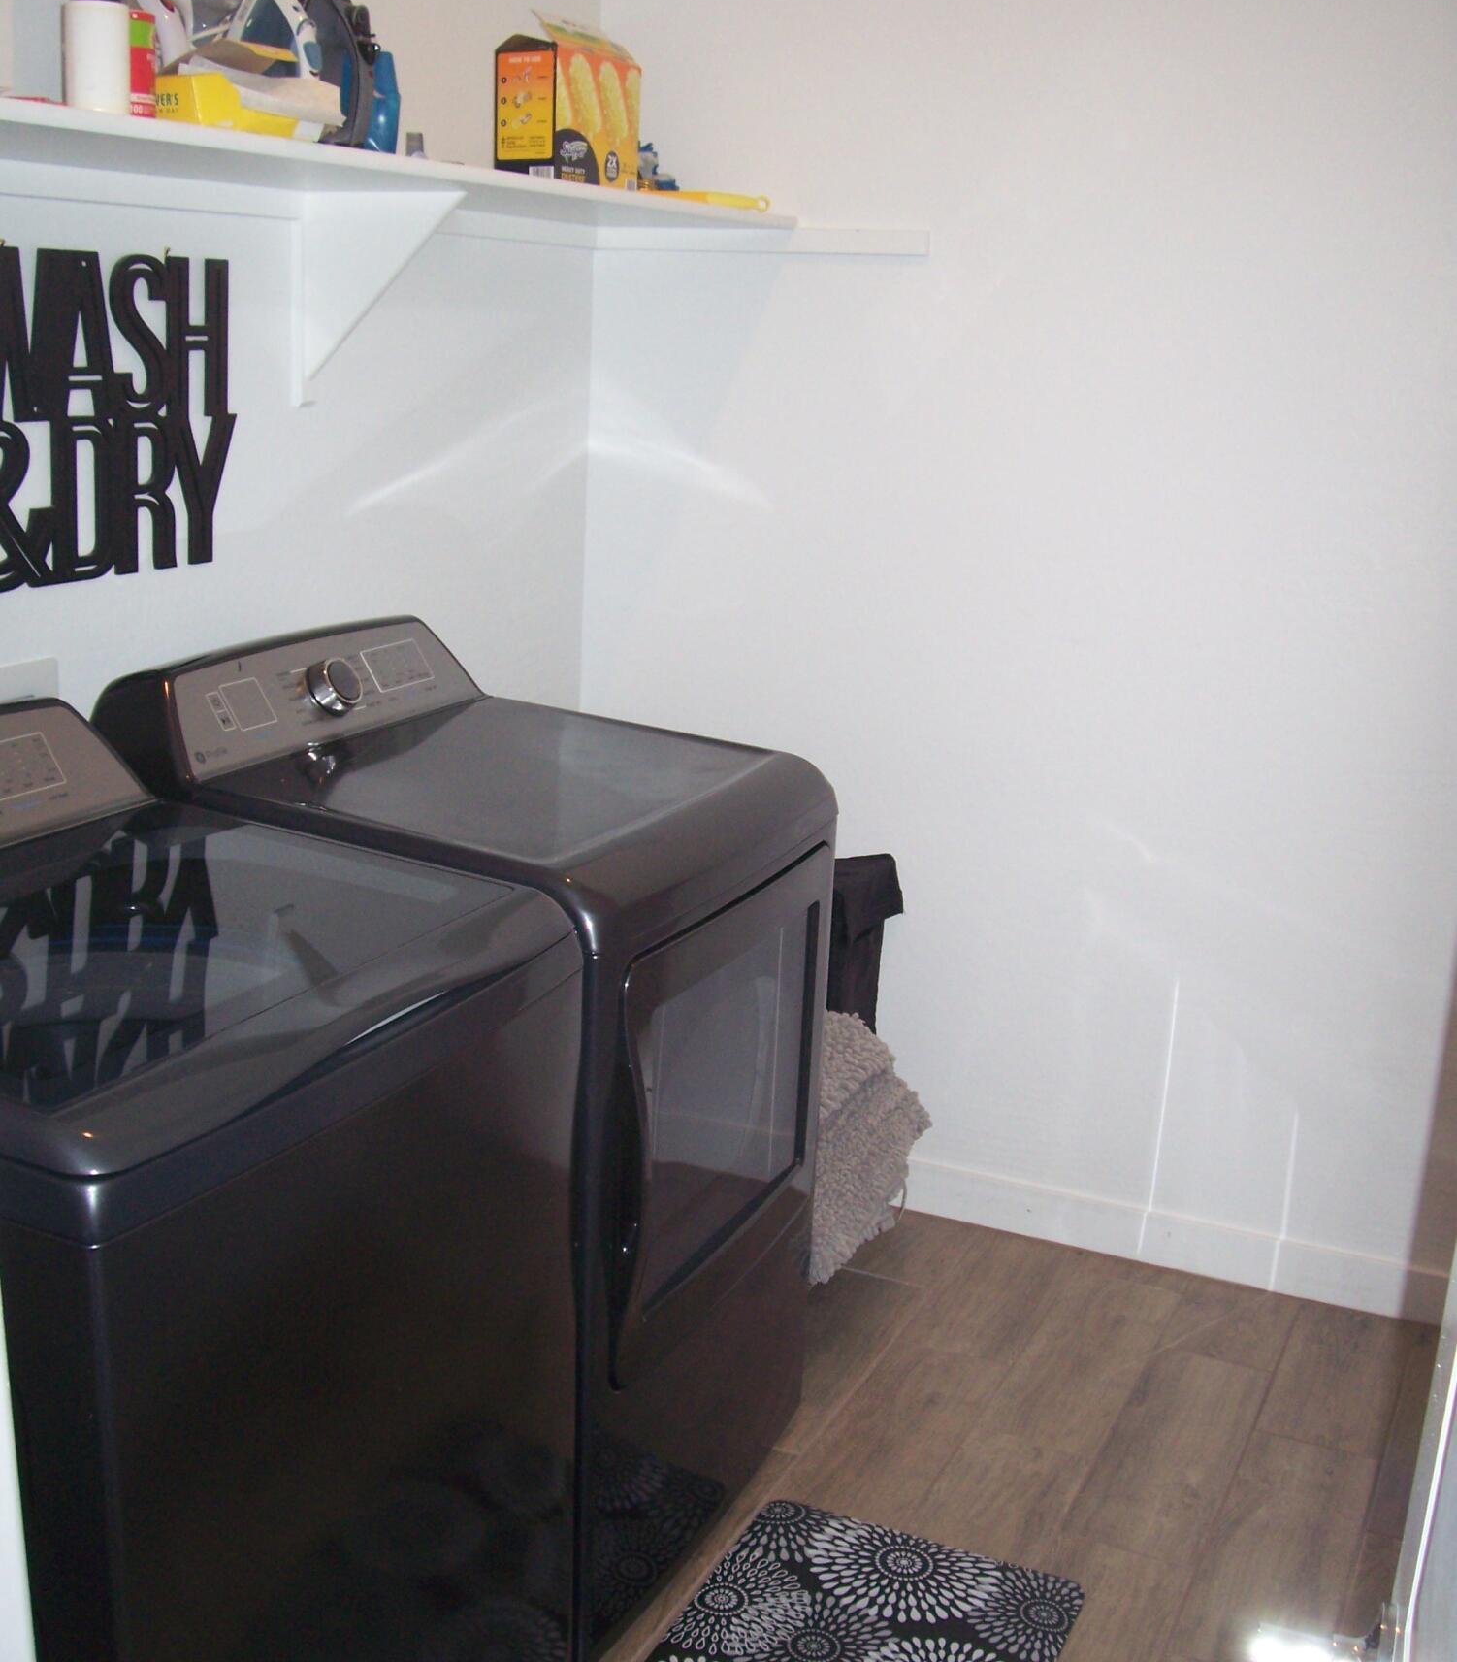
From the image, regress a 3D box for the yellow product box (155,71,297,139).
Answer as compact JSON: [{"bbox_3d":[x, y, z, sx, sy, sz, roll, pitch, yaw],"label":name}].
[{"bbox_3d":[-0.521,-0.737,1.946,0.110,0.050,0.150,12,18,32],"label":"yellow product box"}]

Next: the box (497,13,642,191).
[{"bbox_3d":[-0.216,-0.962,2.560,0.097,0.187,0.200,10,17,28],"label":"box"}]

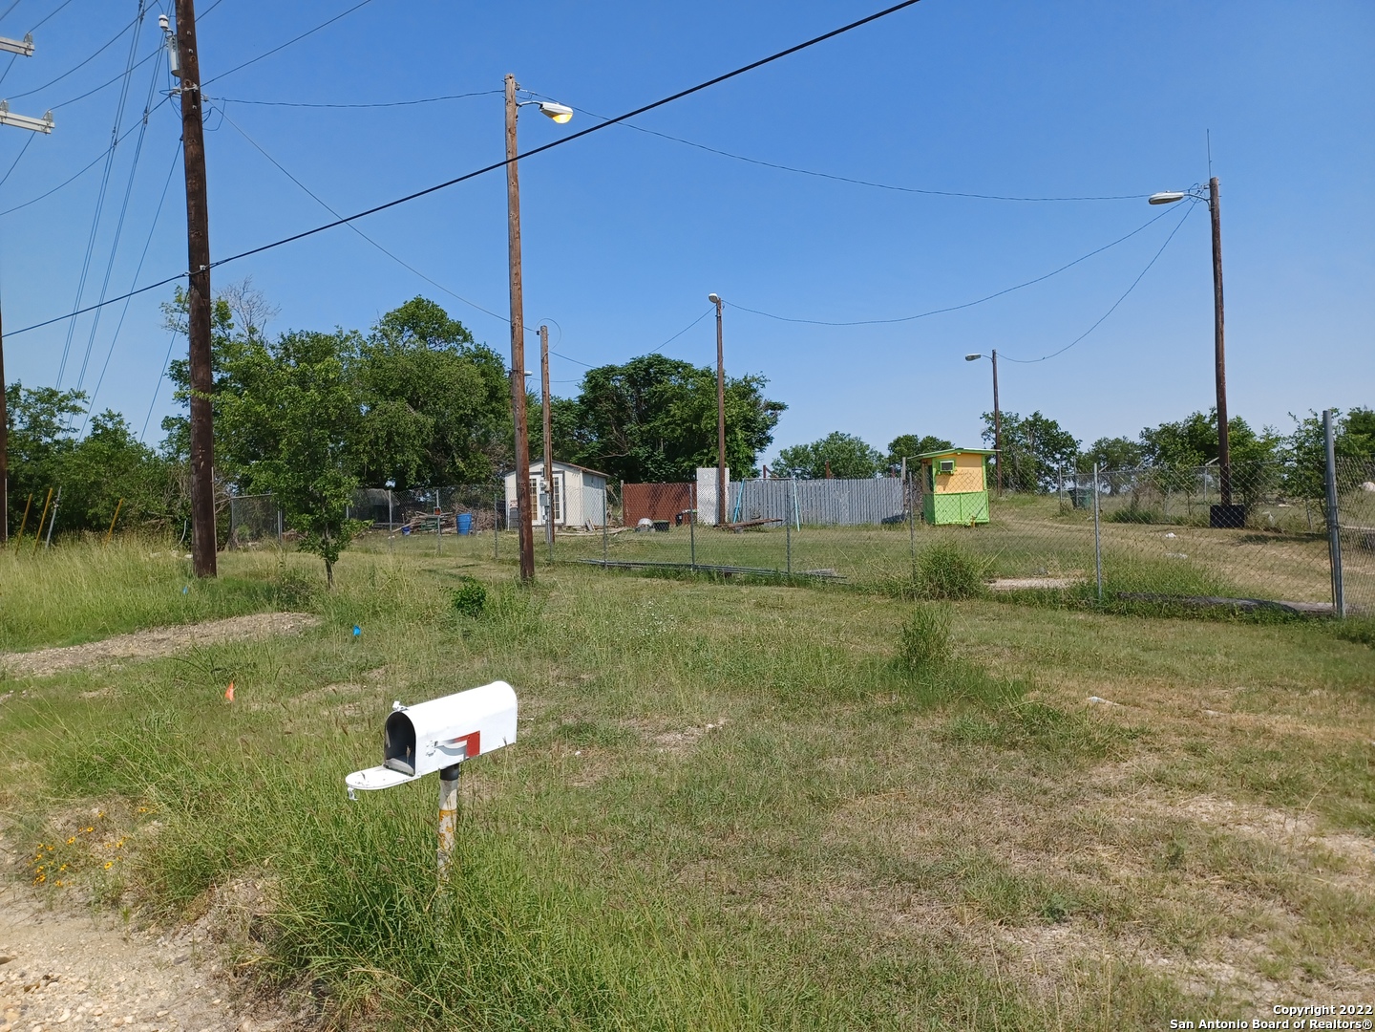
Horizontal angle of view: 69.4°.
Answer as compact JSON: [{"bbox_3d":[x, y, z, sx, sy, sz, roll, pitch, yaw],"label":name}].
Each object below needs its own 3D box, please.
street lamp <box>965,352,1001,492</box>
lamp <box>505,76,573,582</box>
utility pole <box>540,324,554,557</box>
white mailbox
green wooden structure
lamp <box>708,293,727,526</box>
[{"bbox_3d":[14.712,-4.545,49.106,1.470,7.170,0.330,-2,-1,6],"label":"street lamp"},{"bbox_3d":[-2.802,-3.730,19.965,1.450,10.050,0.330,-1,-1,-30],"label":"lamp"},{"bbox_3d":[-4.214,-2.474,30.040,0.280,6.610,0.280,-2,-1,30],"label":"utility pole"},{"bbox_3d":[-0.902,0.759,3.514,0.180,0.230,0.683,5,5,34],"label":"white mailbox"},{"bbox_3d":[9.528,-0.993,35.300,2.550,2.620,2.200,-2,-1,3],"label":"green wooden structure"},{"bbox_3d":[1.159,-4.320,39.976,0.330,9.380,1.410,-2,-1,13],"label":"lamp"}]

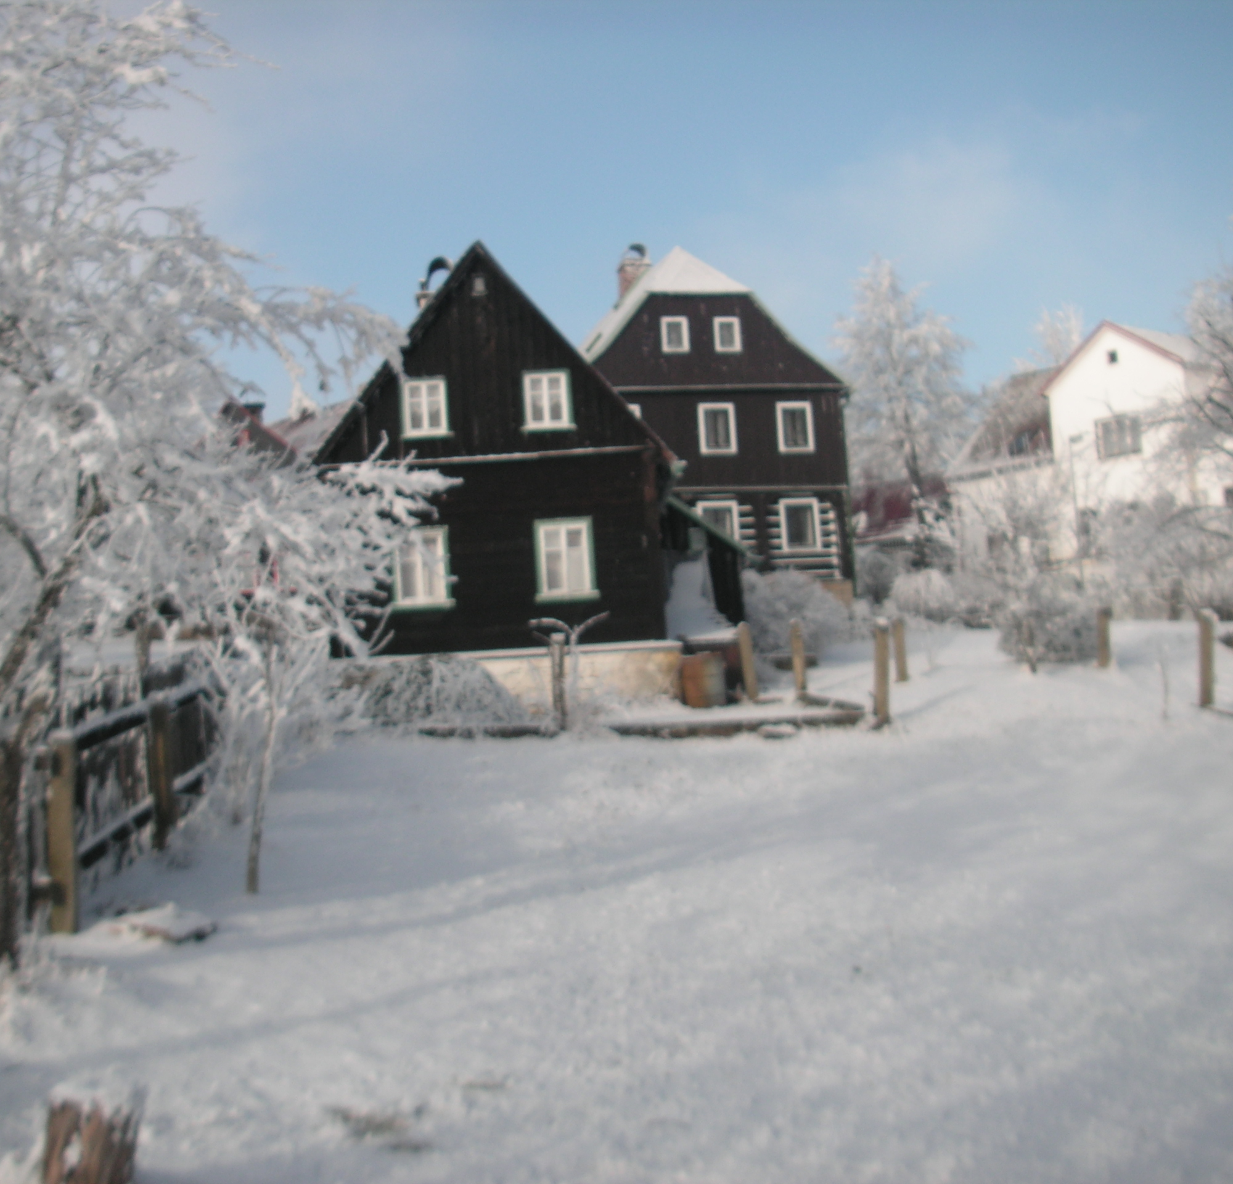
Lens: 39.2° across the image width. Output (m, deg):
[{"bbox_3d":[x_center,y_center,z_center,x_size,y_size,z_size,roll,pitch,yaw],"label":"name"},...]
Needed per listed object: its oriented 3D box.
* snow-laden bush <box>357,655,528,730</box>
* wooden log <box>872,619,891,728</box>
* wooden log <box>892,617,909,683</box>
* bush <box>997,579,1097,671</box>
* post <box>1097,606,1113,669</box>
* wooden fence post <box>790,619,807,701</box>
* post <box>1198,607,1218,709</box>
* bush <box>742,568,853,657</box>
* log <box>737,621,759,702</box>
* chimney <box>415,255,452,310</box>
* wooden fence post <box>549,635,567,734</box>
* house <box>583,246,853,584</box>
[{"bbox_3d":[-2.258,1.305,22.500,2.150,0.960,1.500,-4,-4,0],"label":"snow-laden bush"},{"bbox_3d":[2.948,0.889,19.247,0.145,1.192,0.145,0,-5,0],"label":"wooden log"},{"bbox_3d":[4.518,0.908,27.454,0.155,1.020,0.155,-4,-5,0],"label":"wooden log"},{"bbox_3d":[7.213,0.588,29.000,1.659,1.441,1.500,-5,-5,14],"label":"bush"},{"bbox_3d":[7.879,0.725,27.955,0.160,0.997,0.160,-1,-5,0],"label":"post"},{"bbox_3d":[2.467,0.928,23.500,0.150,1.100,0.150,-4,-4,0],"label":"wooden fence post"},{"bbox_3d":[7.508,0.838,22.000,0.160,1.270,0.160,0,-4,0],"label":"post"},{"bbox_3d":[3.314,0.433,32.000,2.187,1.613,2.000,-4,-5,6],"label":"bush"},{"bbox_3d":[1.781,0.945,23.500,0.150,1.100,0.150,-7,-4,0],"label":"log"},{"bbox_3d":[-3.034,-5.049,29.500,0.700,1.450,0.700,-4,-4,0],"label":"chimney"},{"bbox_3d":[-0.719,1.127,21.400,0.155,1.200,0.155,-4,-4,0],"label":"wooden fence post"},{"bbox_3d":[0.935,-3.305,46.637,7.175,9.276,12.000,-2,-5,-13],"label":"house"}]

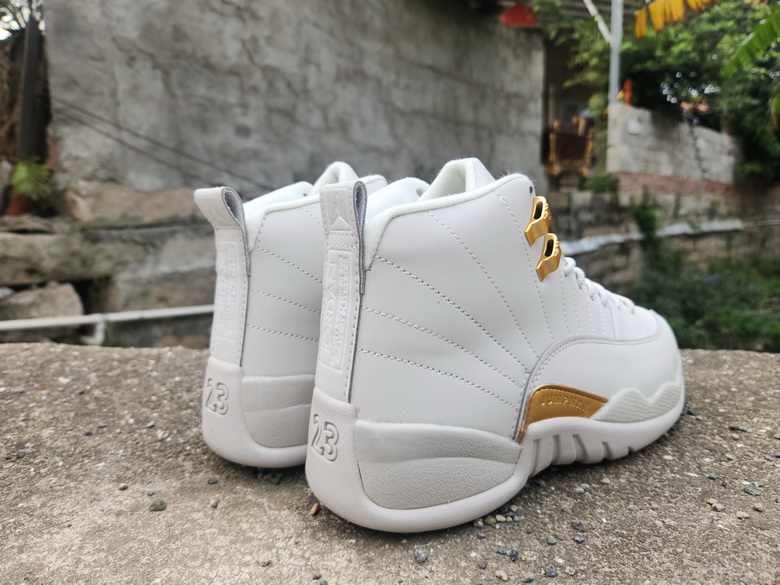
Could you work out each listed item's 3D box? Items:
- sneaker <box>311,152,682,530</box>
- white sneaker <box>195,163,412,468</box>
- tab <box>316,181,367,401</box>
[{"bbox_3d":[0.088,0.007,0.318,0.300,0.174,0.110,-7,12,-36],"label":"sneaker"},{"bbox_3d":[0.000,-0.005,0.394,0.110,0.174,0.300,8,12,40],"label":"white sneaker"},{"bbox_3d":[-0.022,-0.001,0.236,0.017,0.098,0.028,-7,12,-36],"label":"tab"}]

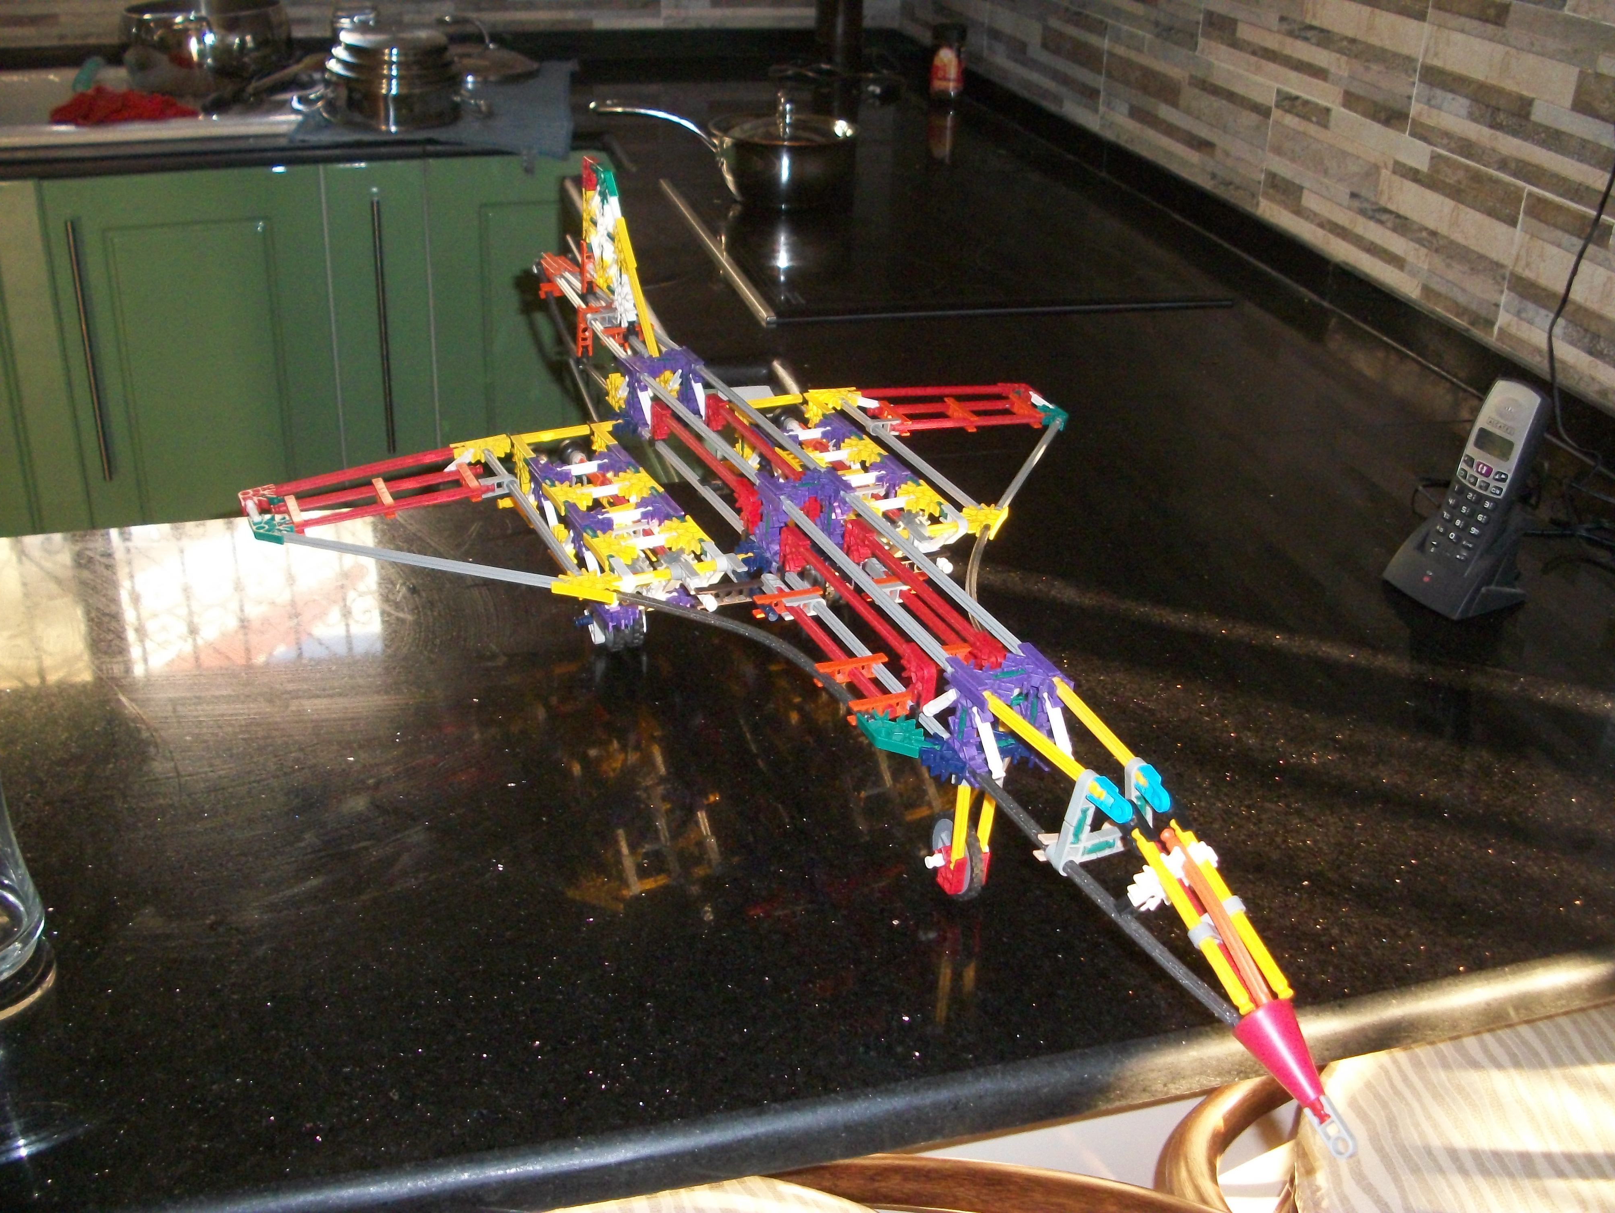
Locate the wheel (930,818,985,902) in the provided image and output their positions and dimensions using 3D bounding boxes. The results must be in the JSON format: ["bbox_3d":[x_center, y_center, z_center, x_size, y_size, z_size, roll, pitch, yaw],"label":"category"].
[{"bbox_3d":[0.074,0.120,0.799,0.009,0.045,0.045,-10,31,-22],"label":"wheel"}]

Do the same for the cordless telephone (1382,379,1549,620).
[{"bbox_3d":[0.450,-0.078,1.093,0.075,0.154,0.071,-11,31,-24],"label":"cordless telephone"}]

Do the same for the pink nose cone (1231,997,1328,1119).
[{"bbox_3d":[0.170,0.160,0.578,0.025,0.025,0.037,-10,50,-23],"label":"pink nose cone"}]

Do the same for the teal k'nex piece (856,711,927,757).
[{"bbox_3d":[0.040,0.058,0.737,0.022,0.006,0.036,-10,31,-22],"label":"teal k'nex piece"}]

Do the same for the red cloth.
[{"bbox_3d":[-0.959,-0.715,2.318,0.195,0.045,0.130,-5,29,-15],"label":"red cloth"}]

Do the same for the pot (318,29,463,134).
[{"bbox_3d":[-0.592,-0.750,2.317,0.200,0.120,0.200,-5,29,-15],"label":"pot"}]

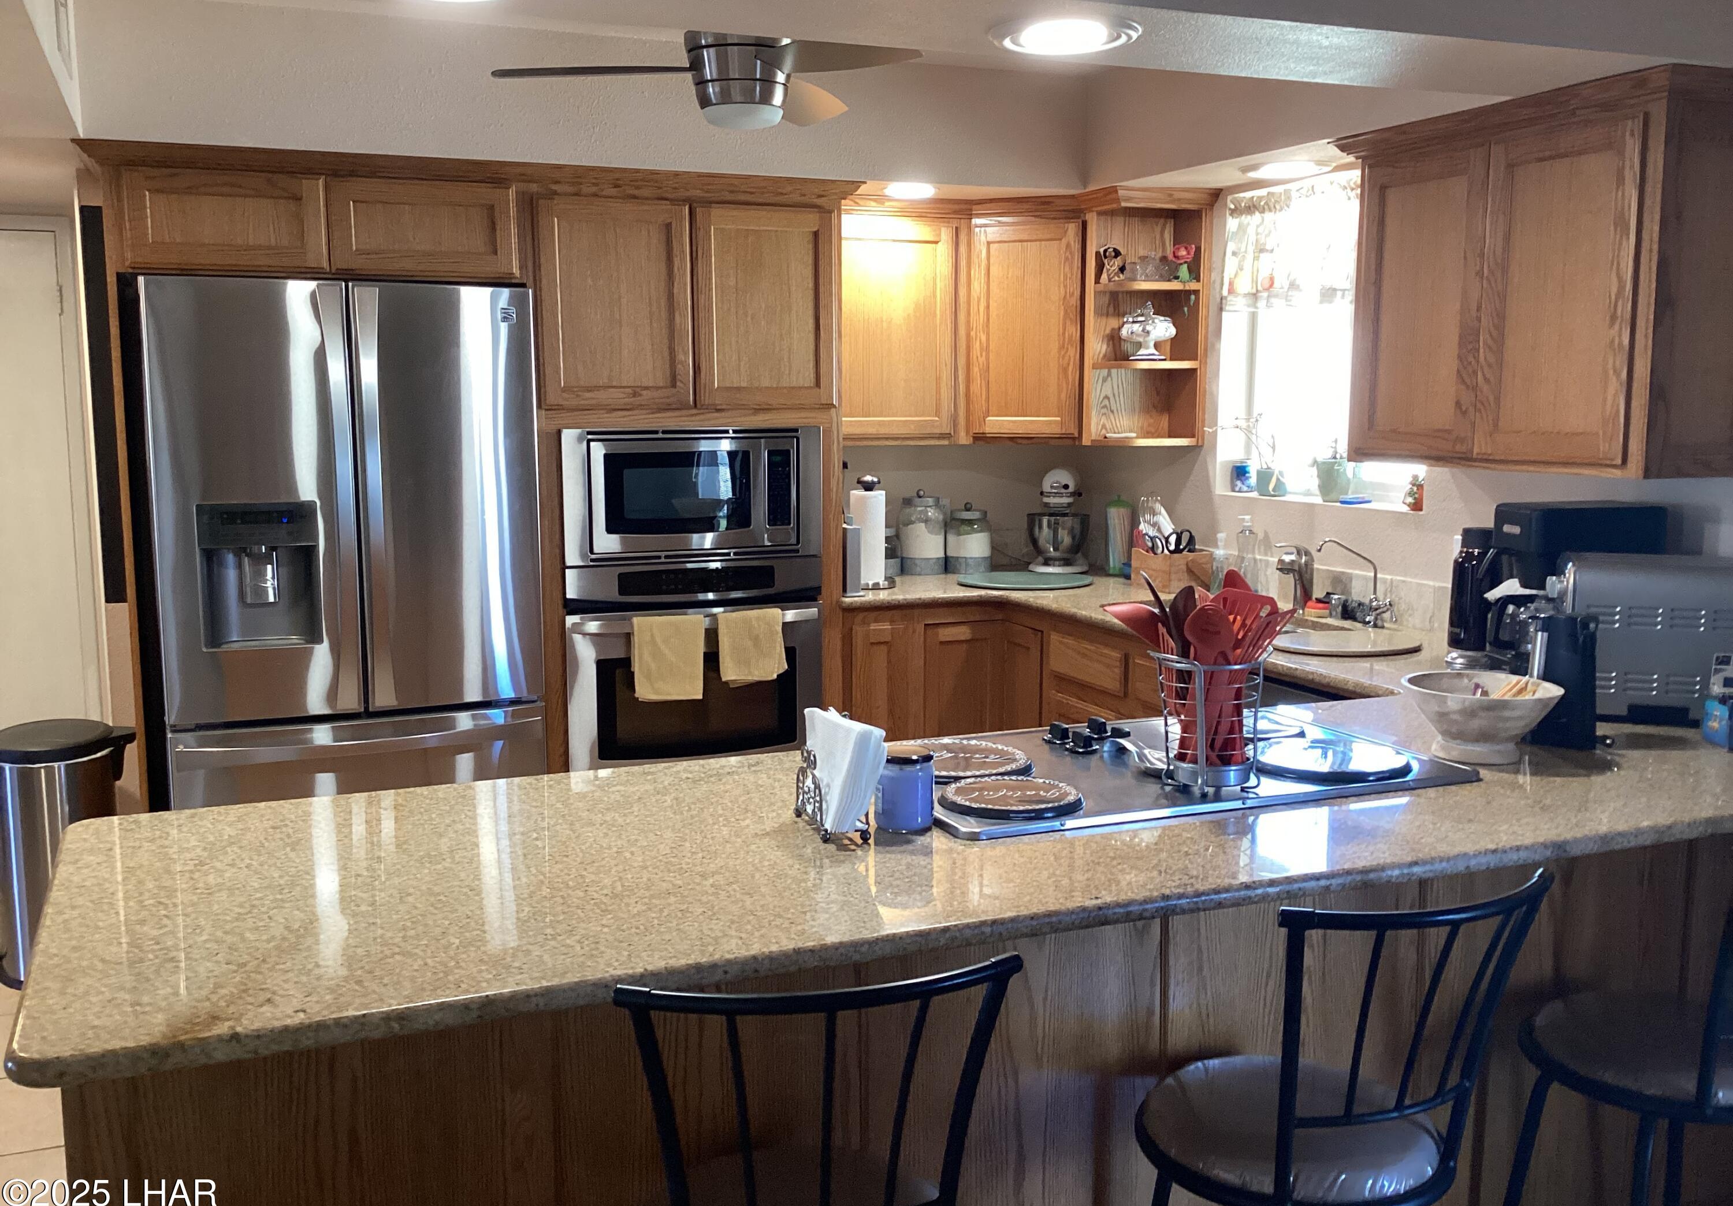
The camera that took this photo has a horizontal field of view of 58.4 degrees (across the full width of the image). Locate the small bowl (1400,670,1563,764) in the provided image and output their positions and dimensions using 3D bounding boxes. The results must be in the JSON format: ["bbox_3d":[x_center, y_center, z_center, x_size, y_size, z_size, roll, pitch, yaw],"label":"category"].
[{"bbox_3d":[0.997,0.194,2.535,0.270,0.120,0.270,0,7,0],"label":"small bowl"}]

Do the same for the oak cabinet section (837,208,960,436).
[{"bbox_3d":[0.020,-0.890,5.095,0.553,0.730,0.326,-3,8,-22],"label":"oak cabinet section"}]

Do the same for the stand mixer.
[{"bbox_3d":[0.676,-0.298,5.385,0.225,0.352,0.350,1,8,9],"label":"stand mixer"}]

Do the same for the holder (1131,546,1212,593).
[{"bbox_3d":[0.937,-0.099,4.764,0.175,0.118,0.175,-3,8,-22],"label":"holder"}]

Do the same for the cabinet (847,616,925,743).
[{"bbox_3d":[-0.049,0.402,4.989,0.254,0.850,0.580,-3,8,-22],"label":"cabinet"}]

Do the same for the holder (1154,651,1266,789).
[{"bbox_3d":[0.528,0.172,2.398,0.175,0.180,0.175,1,8,8],"label":"holder"}]

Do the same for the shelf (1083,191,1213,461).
[{"bbox_3d":[0.865,-0.865,4.774,0.360,0.755,0.200,1,8,9],"label":"shelf"}]

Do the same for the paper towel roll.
[{"bbox_3d":[0.011,-0.212,4.857,0.115,0.283,0.115,0,7,0],"label":"paper towel roll"}]

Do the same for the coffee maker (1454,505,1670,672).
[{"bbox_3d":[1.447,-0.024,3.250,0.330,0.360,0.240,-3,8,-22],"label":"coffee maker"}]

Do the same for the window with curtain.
[{"bbox_3d":[1.264,-0.724,4.240,0.120,0.890,0.880,-3,8,-22],"label":"window with curtain"}]

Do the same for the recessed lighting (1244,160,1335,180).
[{"bbox_3d":[1.103,-1.146,4.098,0.230,0.040,0.230,0,7,0],"label":"recessed lighting"}]

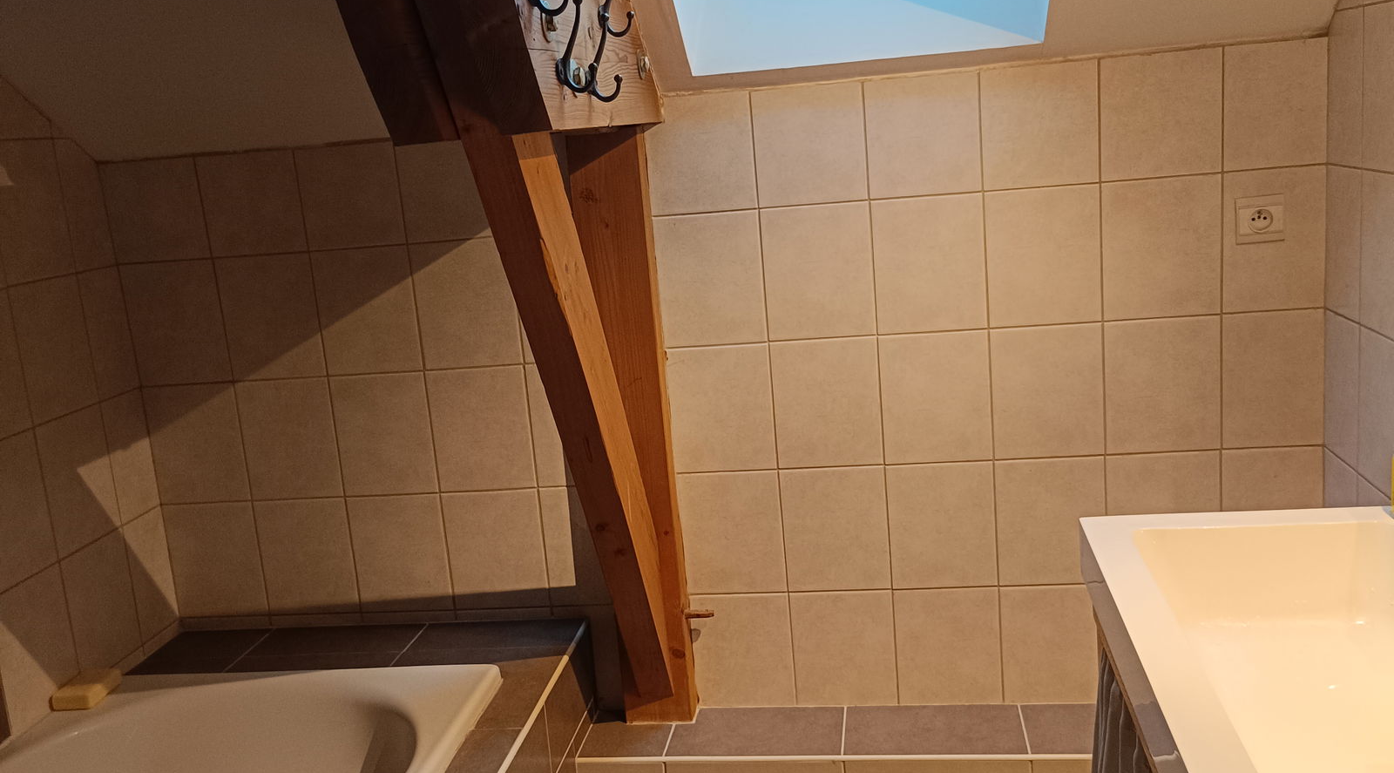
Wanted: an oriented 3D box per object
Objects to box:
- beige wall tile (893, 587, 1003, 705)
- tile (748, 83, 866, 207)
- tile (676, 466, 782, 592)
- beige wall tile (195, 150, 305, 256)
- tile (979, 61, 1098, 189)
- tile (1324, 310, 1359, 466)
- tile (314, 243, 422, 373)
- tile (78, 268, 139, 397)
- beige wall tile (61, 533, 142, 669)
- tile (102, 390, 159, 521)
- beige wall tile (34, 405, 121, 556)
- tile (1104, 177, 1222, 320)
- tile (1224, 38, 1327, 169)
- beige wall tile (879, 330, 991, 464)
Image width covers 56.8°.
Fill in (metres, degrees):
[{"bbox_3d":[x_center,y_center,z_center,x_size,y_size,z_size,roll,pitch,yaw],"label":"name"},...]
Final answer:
[{"bbox_3d":[0.486,0.502,2.491,0.199,0.236,0.010,-3,12,9],"label":"beige wall tile"},{"bbox_3d":[0.207,-0.438,2.351,0.200,0.207,0.010,-3,12,9],"label":"tile"},{"bbox_3d":[0.069,0.286,2.518,0.200,0.247,0.010,-3,11,9],"label":"tile"},{"bbox_3d":[-0.864,-0.356,2.520,0.200,0.197,0.010,-3,11,9],"label":"beige wall tile"},{"bbox_3d":[0.603,-0.456,2.268,0.199,0.207,0.010,-3,12,9],"label":"tile"},{"bbox_3d":[1.113,0.003,2.215,0.010,0.248,0.176,-3,12,9],"label":"tile"},{"bbox_3d":[-0.645,-0.149,2.534,0.200,0.247,0.010,-3,11,9],"label":"tile"},{"bbox_3d":[-1.161,-0.104,2.537,0.010,0.247,0.144,-3,11,8],"label":"tile"},{"bbox_3d":[-1.143,0.419,2.471,0.010,0.247,0.199,-3,11,9],"label":"beige wall tile"},{"bbox_3d":[-1.141,0.140,2.588,0.010,0.247,0.145,-3,11,8],"label":"tile"},{"bbox_3d":[-1.167,0.175,2.429,0.010,0.248,0.200,-3,12,9],"label":"beige wall tile"},{"bbox_3d":[0.822,-0.243,2.283,0.199,0.246,0.010,-3,12,9],"label":"tile"},{"bbox_3d":[0.991,-0.481,2.217,0.172,0.210,0.010,-3,11,9],"label":"tile"},{"bbox_3d":[0.447,0.021,2.405,0.200,0.247,0.010,-3,11,9],"label":"beige wall tile"}]

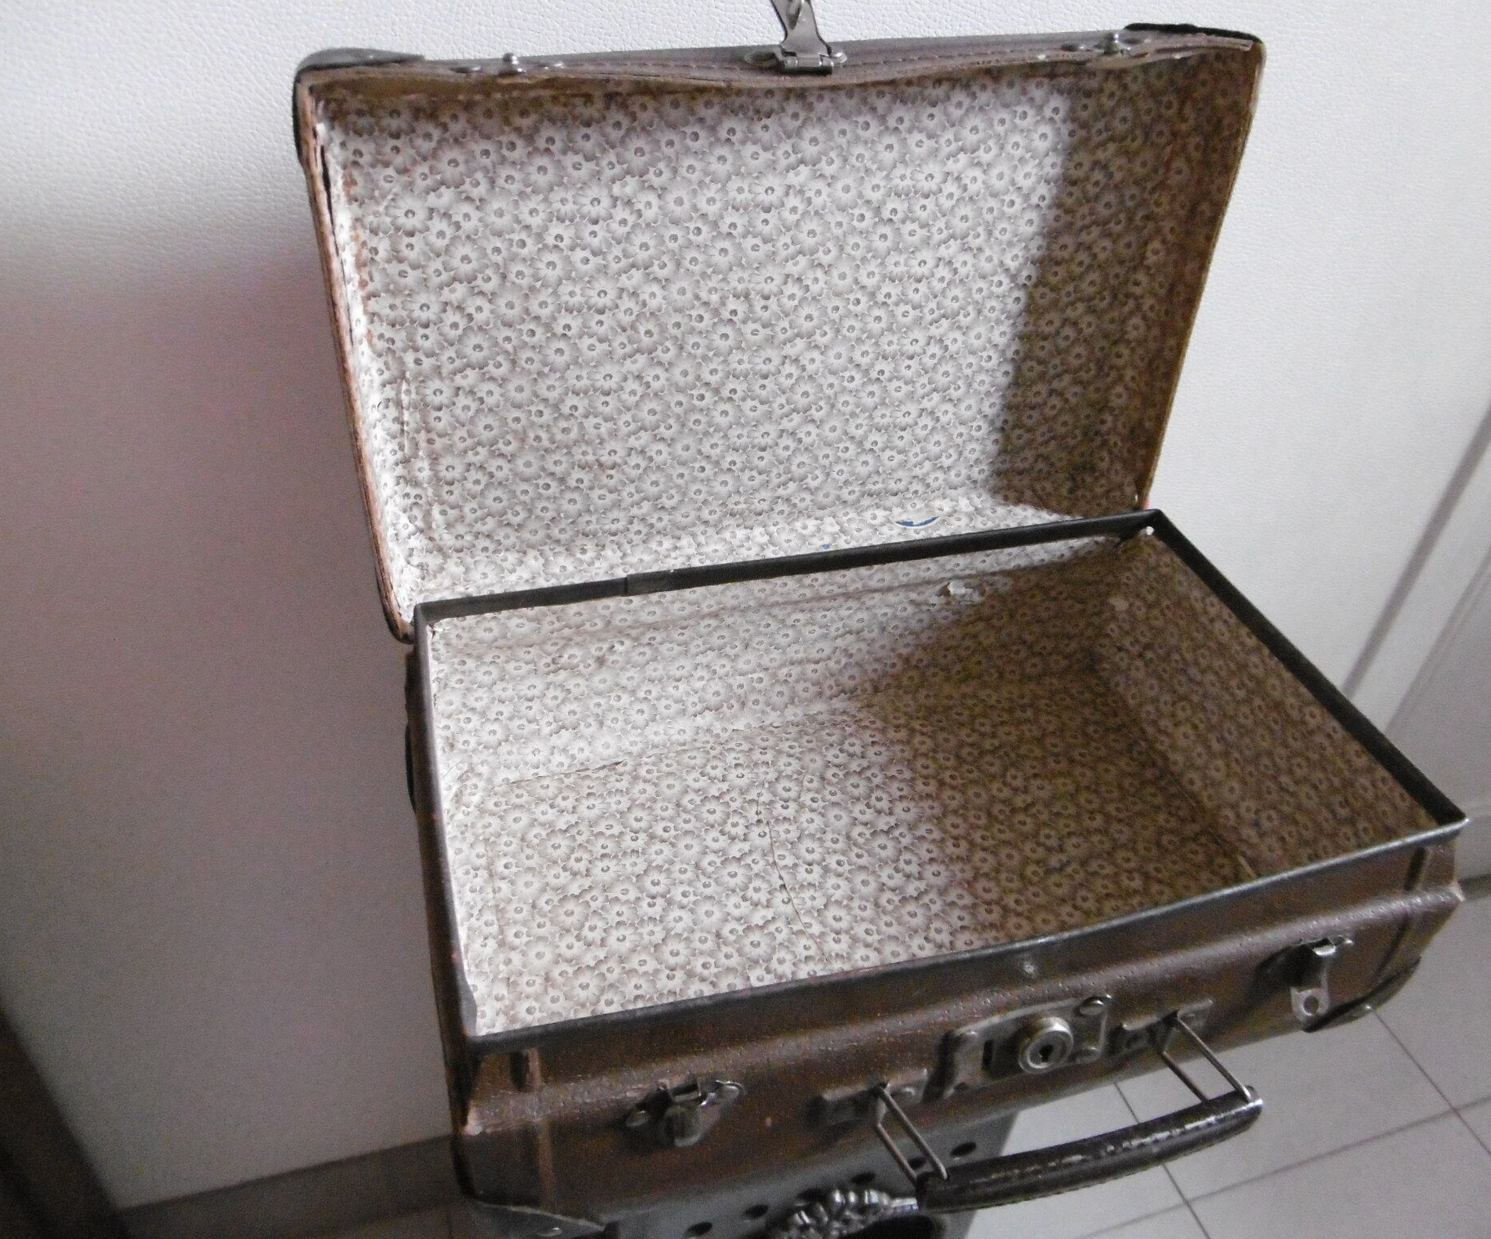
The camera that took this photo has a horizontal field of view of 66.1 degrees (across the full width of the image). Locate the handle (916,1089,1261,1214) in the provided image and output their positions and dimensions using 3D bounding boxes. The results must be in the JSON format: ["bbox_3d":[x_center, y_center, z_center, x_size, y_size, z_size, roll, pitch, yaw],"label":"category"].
[{"bbox_3d":[0.125,0.191,0.411,0.135,0.017,0.019,-8,40,-15],"label":"handle"}]

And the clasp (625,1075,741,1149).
[{"bbox_3d":[-0.020,0.167,0.391,0.041,0.025,0.014,-8,40,-15],"label":"clasp"}]

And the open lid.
[{"bbox_3d":[0.025,-0.139,0.549,0.408,0.239,0.064,-8,33,-15],"label":"open lid"}]

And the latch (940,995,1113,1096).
[{"bbox_3d":[0.110,0.163,0.433,0.066,0.038,0.015,-8,40,-15],"label":"latch"}]

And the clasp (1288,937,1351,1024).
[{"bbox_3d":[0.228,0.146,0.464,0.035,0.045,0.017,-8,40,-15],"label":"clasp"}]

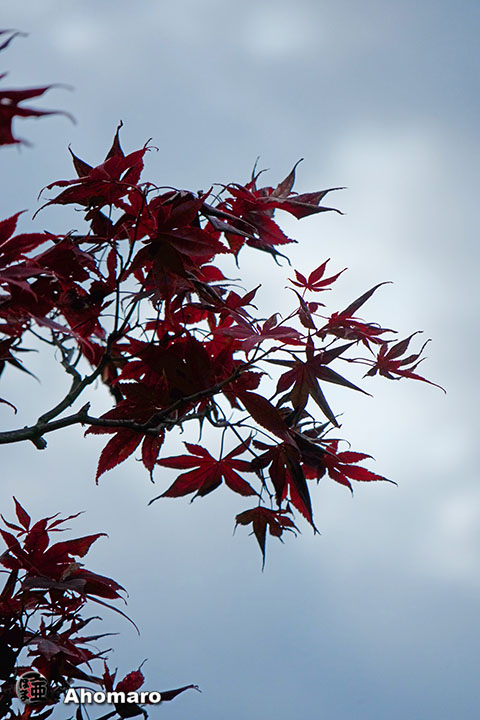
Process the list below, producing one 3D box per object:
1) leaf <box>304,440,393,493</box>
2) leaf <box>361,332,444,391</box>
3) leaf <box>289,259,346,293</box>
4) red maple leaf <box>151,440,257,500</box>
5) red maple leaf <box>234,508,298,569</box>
[{"bbox_3d":[0.088,0.086,3.880,0.071,0.036,0.040,0,-20,0],"label":"leaf"},{"bbox_3d":[0.134,0.001,3.900,0.068,0.041,0.040,0,-20,0],"label":"leaf"},{"bbox_3d":[0.063,-0.069,3.920,0.047,0.022,0.035,0,-20,0],"label":"leaf"},{"bbox_3d":[-0.030,0.090,3.900,0.086,0.043,0.040,0,-20,0],"label":"red maple leaf"},{"bbox_3d":[0.021,0.143,3.880,0.052,0.046,0.035,0,-20,0],"label":"red maple leaf"}]

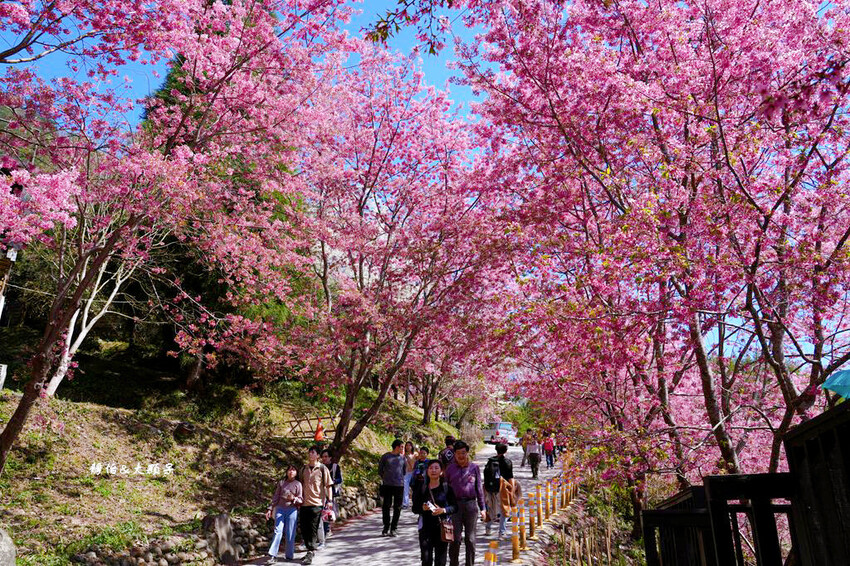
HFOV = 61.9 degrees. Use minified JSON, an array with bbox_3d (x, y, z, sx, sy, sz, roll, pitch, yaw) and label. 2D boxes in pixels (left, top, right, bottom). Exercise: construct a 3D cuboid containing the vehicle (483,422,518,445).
[{"bbox_3d":[6.132,12.263,57.500,1.800,1.800,4.500,2,-14,-10],"label":"vehicle"}]

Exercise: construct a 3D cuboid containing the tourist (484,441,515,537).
[{"bbox_3d":[1.380,3.859,13.200,0.540,1.710,0.460,-7,-20,21],"label":"tourist"}]

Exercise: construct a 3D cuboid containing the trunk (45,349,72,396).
[{"bbox_3d":[-8.788,2.149,17.000,0.450,1.200,0.400,0,-19,0],"label":"trunk"}]

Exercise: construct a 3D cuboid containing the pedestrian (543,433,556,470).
[{"bbox_3d":[5.780,7.877,33.000,0.500,1.630,0.420,-4,-19,11],"label":"pedestrian"}]

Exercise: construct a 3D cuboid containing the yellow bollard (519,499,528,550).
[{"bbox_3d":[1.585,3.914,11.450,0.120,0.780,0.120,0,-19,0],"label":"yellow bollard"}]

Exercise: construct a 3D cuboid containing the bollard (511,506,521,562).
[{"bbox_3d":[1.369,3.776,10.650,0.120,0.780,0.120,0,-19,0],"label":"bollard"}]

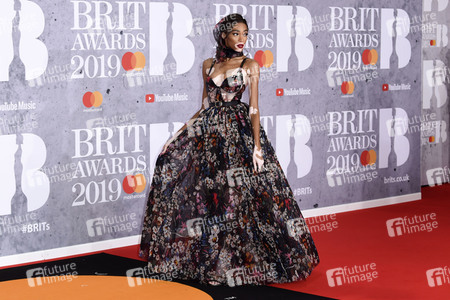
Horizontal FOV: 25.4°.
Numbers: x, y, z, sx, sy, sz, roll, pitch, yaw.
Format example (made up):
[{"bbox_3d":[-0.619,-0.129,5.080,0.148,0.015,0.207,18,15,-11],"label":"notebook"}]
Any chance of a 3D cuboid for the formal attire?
[{"bbox_3d":[0.025,0.147,6.974,1.200,1.530,1.000,3,7,25],"label":"formal attire"}]

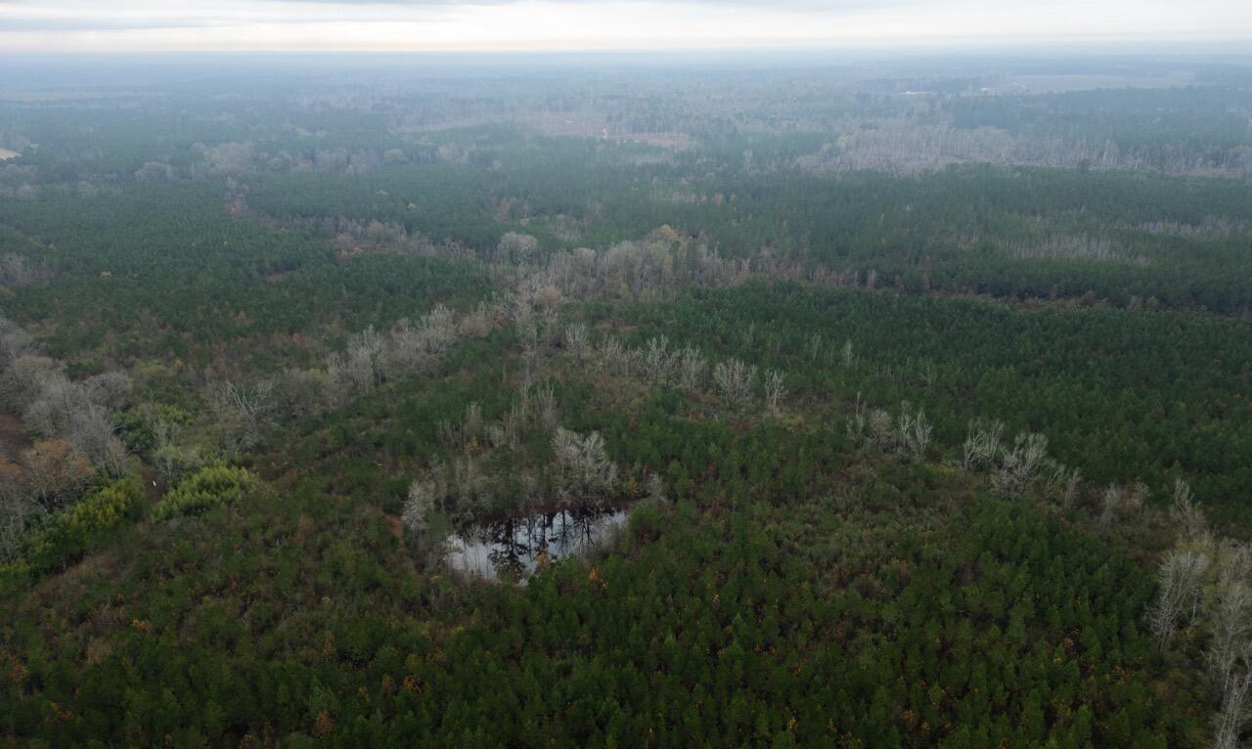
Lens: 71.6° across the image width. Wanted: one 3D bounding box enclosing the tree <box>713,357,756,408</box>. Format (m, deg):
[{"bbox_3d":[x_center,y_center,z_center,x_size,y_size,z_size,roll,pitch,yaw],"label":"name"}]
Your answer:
[{"bbox_3d":[29.224,2.293,232.279,11.290,14.010,10.720,0,20,0],"label":"tree"}]

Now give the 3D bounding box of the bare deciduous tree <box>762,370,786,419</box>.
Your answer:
[{"bbox_3d":[38.993,5.031,226.135,6.490,13.150,6.170,0,20,0],"label":"bare deciduous tree"}]

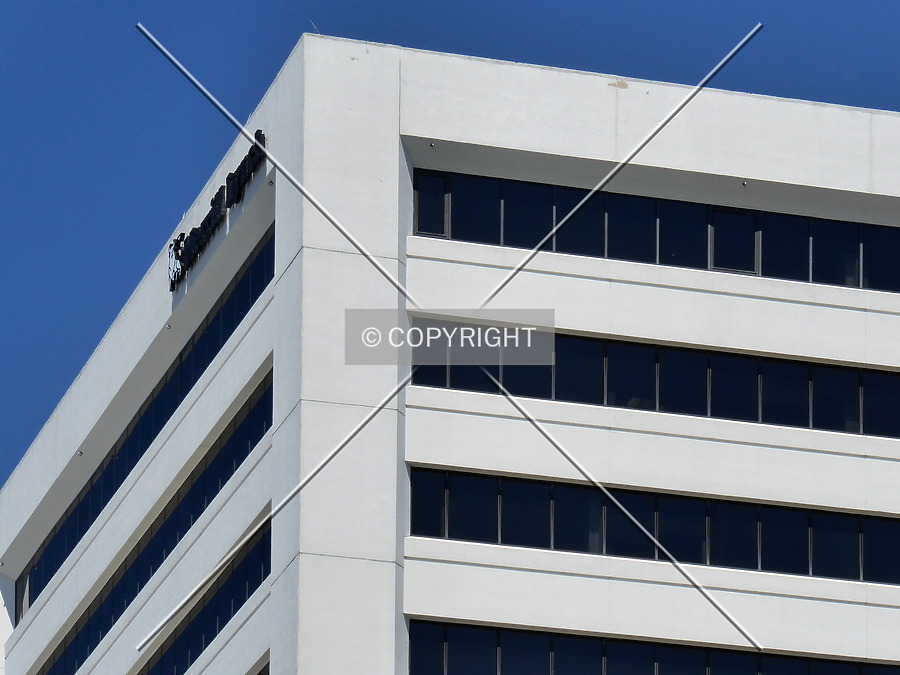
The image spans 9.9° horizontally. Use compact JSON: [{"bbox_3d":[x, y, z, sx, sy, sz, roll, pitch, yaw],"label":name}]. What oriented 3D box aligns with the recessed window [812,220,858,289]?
[{"bbox_3d":[10.365,-2.286,139.817,1.241,1.770,0.120,6,-21,-15],"label":"recessed window"}]

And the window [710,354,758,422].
[{"bbox_3d":[7.338,1.343,134.124,1.285,1.789,0.120,7,-22,-16],"label":"window"}]

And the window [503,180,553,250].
[{"bbox_3d":[1.910,-3.005,128.038,1.241,1.657,0.120,6,-21,-15],"label":"window"}]

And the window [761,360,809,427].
[{"bbox_3d":[8.872,1.485,137.936,1.285,1.676,0.120,6,-21,-15],"label":"window"}]

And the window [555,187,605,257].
[{"bbox_3d":[3.199,-2.865,128.391,1.253,1.660,0.120,6,-21,-15],"label":"window"}]

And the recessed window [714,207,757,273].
[{"bbox_3d":[7.421,-2.503,135.646,1.190,1.718,0.120,7,-22,-16],"label":"recessed window"}]

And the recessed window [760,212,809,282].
[{"bbox_3d":[8.750,-2.354,136.025,1.300,1.823,0.120,7,-22,-16],"label":"recessed window"}]

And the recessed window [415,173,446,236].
[{"bbox_3d":[-0.512,-3.474,136.815,0.824,1.611,0.120,6,-21,-15],"label":"recessed window"}]

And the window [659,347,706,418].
[{"bbox_3d":[5.980,1.185,133.739,1.284,1.784,0.120,7,-22,-16],"label":"window"}]

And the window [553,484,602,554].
[{"bbox_3d":[3.083,4.398,125.675,1.225,1.616,0.120,6,-21,-15],"label":"window"}]

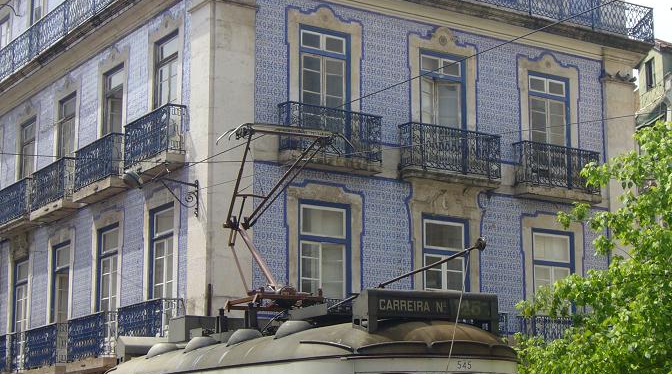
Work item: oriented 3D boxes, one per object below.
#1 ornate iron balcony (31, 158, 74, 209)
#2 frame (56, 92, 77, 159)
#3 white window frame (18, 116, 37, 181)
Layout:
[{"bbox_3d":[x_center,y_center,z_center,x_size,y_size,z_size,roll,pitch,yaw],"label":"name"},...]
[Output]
[{"bbox_3d":[-6.966,-0.004,38.609,0.430,1.010,2.460,6,-12,-29],"label":"ornate iron balcony"},{"bbox_3d":[-6.660,-0.914,38.832,0.200,2.780,1.280,6,-12,-29],"label":"frame"},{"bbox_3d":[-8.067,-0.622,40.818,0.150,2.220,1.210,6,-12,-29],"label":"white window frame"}]

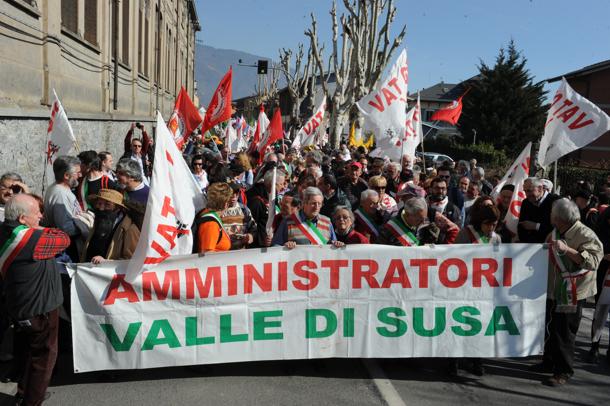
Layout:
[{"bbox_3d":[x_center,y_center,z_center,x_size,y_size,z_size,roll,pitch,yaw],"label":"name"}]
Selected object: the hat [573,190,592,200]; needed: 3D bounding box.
[{"bbox_3d":[3.317,-0.090,6.500,0.220,0.130,0.260,4,9,19],"label":"hat"}]

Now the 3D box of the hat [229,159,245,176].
[{"bbox_3d":[-1.011,-0.524,8.000,0.250,0.200,0.280,0,8,-6],"label":"hat"}]

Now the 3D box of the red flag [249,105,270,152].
[{"bbox_3d":[-1.033,-1.668,12.300,0.520,1.120,0.300,1,8,-11],"label":"red flag"}]

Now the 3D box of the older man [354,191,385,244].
[{"bbox_3d":[0.627,0.685,5.566,0.540,1.660,0.380,-1,9,-21],"label":"older man"}]

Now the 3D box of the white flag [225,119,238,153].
[{"bbox_3d":[-1.763,-1.619,13.000,0.340,0.820,0.250,0,8,-6],"label":"white flag"}]

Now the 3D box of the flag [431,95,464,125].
[{"bbox_3d":[2.630,-1.725,10.000,0.680,0.580,0.350,2,8,17],"label":"flag"}]

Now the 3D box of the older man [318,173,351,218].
[{"bbox_3d":[0.272,0.535,6.120,0.360,1.720,0.520,-6,11,-44],"label":"older man"}]

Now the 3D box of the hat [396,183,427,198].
[{"bbox_3d":[1.012,-0.119,5.150,0.210,0.150,0.280,7,10,40],"label":"hat"}]

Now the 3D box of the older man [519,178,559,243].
[{"bbox_3d":[2.422,0.616,5.771,0.550,1.740,0.400,6,9,26],"label":"older man"}]

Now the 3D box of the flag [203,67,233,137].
[{"bbox_3d":[-1.582,-1.854,9.800,0.580,1.250,0.320,1,8,-11],"label":"flag"}]

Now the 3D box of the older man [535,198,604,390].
[{"bbox_3d":[2.351,0.787,4.918,0.460,1.620,0.400,8,10,38],"label":"older man"}]

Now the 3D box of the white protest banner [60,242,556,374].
[{"bbox_3d":[0.102,0.909,4.660,4.060,0.990,0.200,-1,8,-4],"label":"white protest banner"}]

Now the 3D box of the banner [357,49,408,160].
[{"bbox_3d":[1.058,-1.345,7.400,0.700,1.500,0.350,2,8,6],"label":"banner"}]

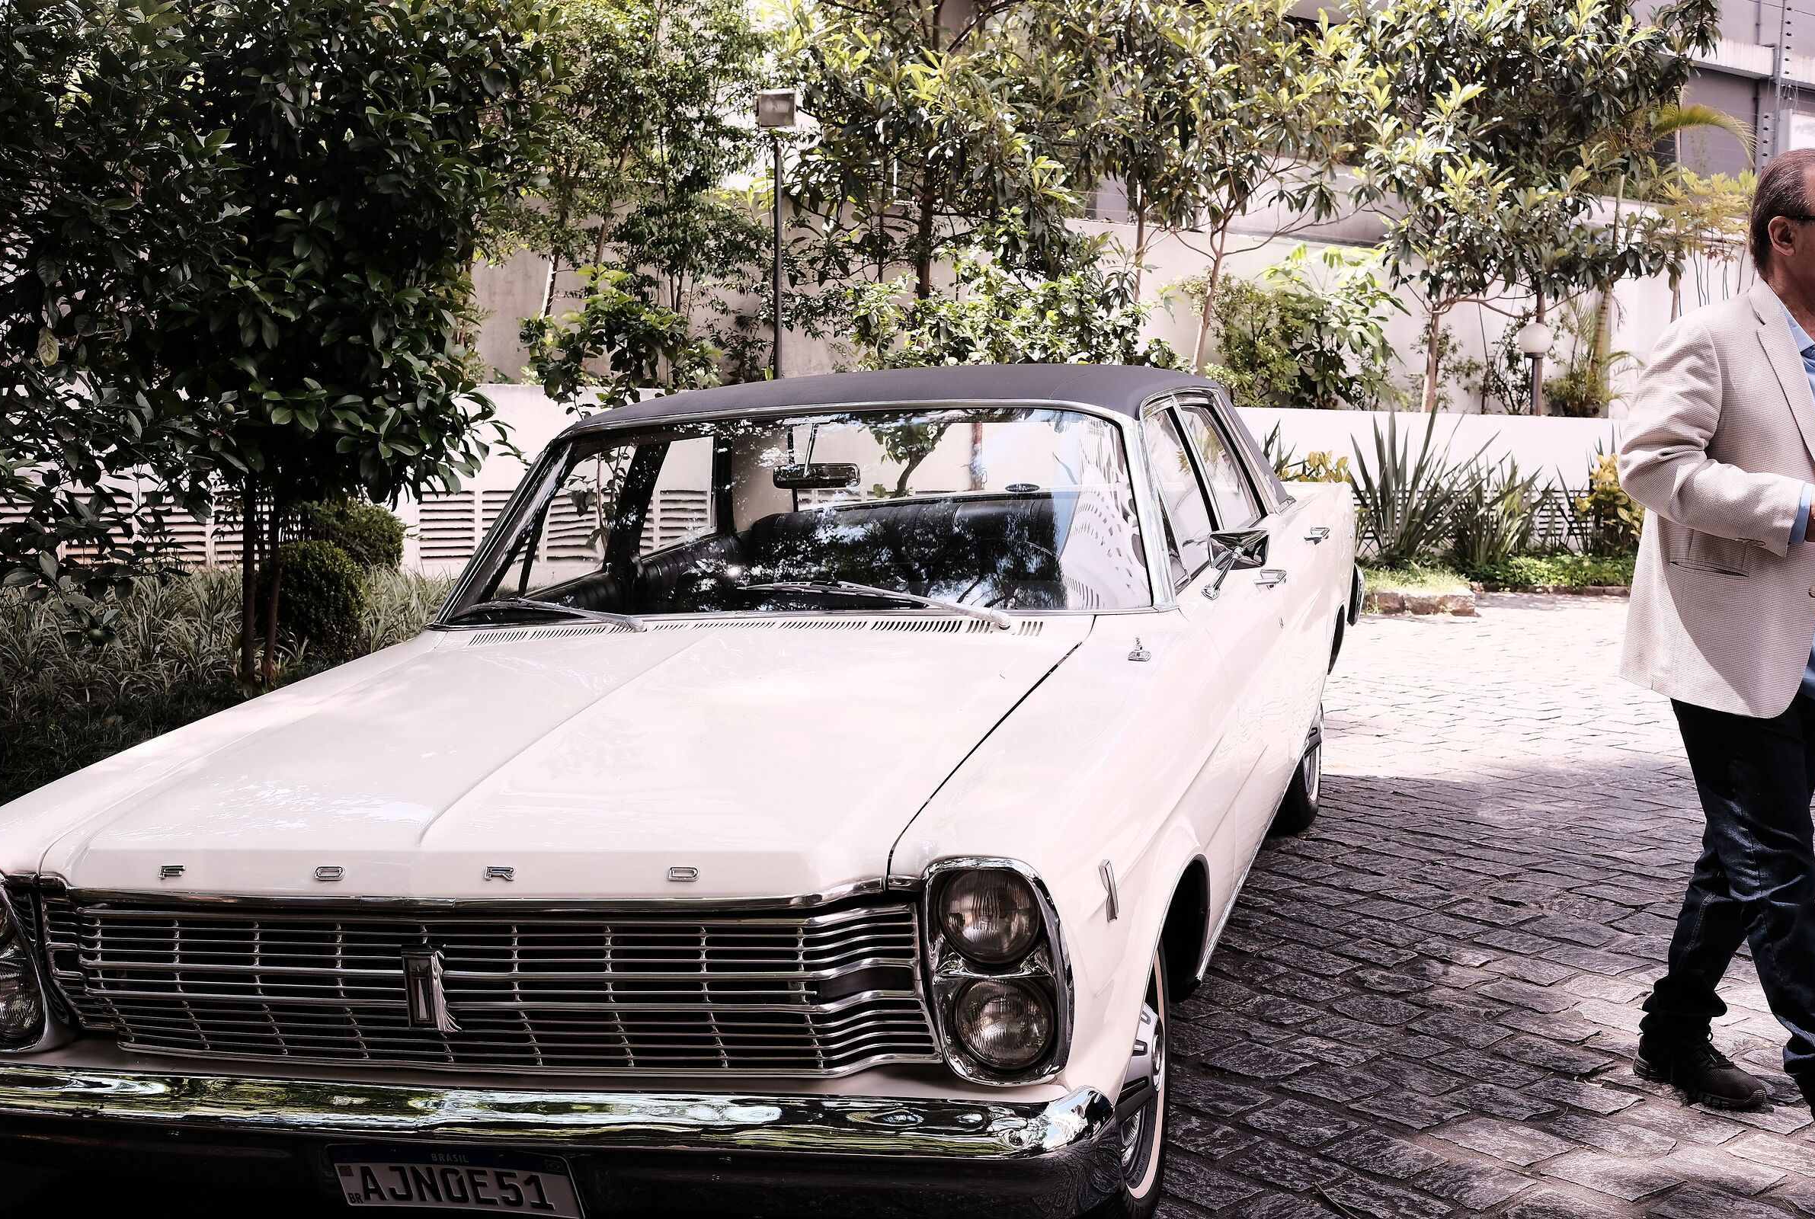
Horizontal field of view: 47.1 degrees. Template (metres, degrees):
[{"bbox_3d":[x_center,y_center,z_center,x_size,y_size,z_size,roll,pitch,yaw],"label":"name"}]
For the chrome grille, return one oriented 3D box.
[{"bbox_3d":[-0.675,0.544,3.091,1.420,0.275,0.155,-2,7,16],"label":"chrome grille"}]

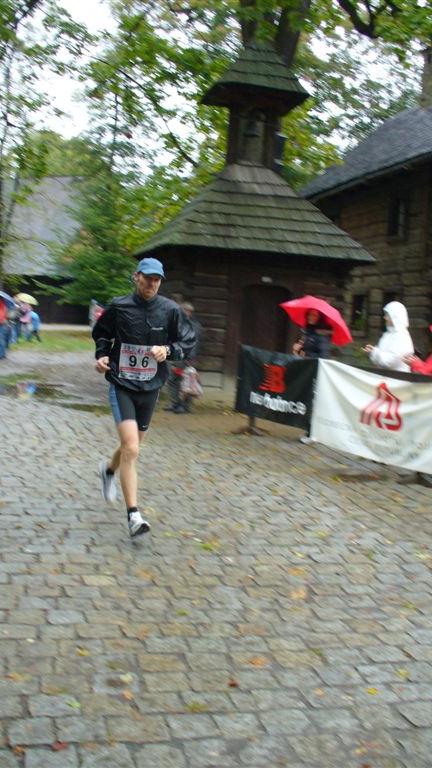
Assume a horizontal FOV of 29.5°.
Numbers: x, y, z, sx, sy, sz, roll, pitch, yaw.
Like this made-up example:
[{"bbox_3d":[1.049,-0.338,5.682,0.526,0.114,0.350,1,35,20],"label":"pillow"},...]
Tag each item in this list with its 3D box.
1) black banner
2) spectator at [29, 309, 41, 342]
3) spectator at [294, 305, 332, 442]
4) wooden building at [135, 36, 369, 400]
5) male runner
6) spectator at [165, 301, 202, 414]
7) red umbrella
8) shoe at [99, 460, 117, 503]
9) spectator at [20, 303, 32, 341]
[{"bbox_3d":[0.784,0.092,10.918,0.060,0.920,1.700,0,5,-31],"label":"black banner"},{"bbox_3d":[-8.291,-2.672,37.500,0.400,1.550,0.500,1,5,-25],"label":"spectator"},{"bbox_3d":[1.204,-0.123,10.071,0.400,1.630,0.500,-1,6,-37],"label":"spectator"},{"bbox_3d":[0.622,-3.336,16.562,4.110,7.000,3.350,1,4,-15],"label":"wooden building"},{"bbox_3d":[-0.470,0.075,5.320,0.660,1.760,0.850,1,5,-18],"label":"male runner"},{"bbox_3d":[-0.473,-0.394,12.413,0.450,1.650,0.550,0,5,-30],"label":"spectator"},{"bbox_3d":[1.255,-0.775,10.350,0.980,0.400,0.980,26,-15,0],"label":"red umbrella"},{"bbox_3d":[-0.743,0.667,5.620,0.105,0.290,0.120,-10,-1,-28],"label":"shoe"},{"bbox_3d":[-8.501,-2.710,36.918,0.400,1.660,0.500,-1,6,-37],"label":"spectator"}]

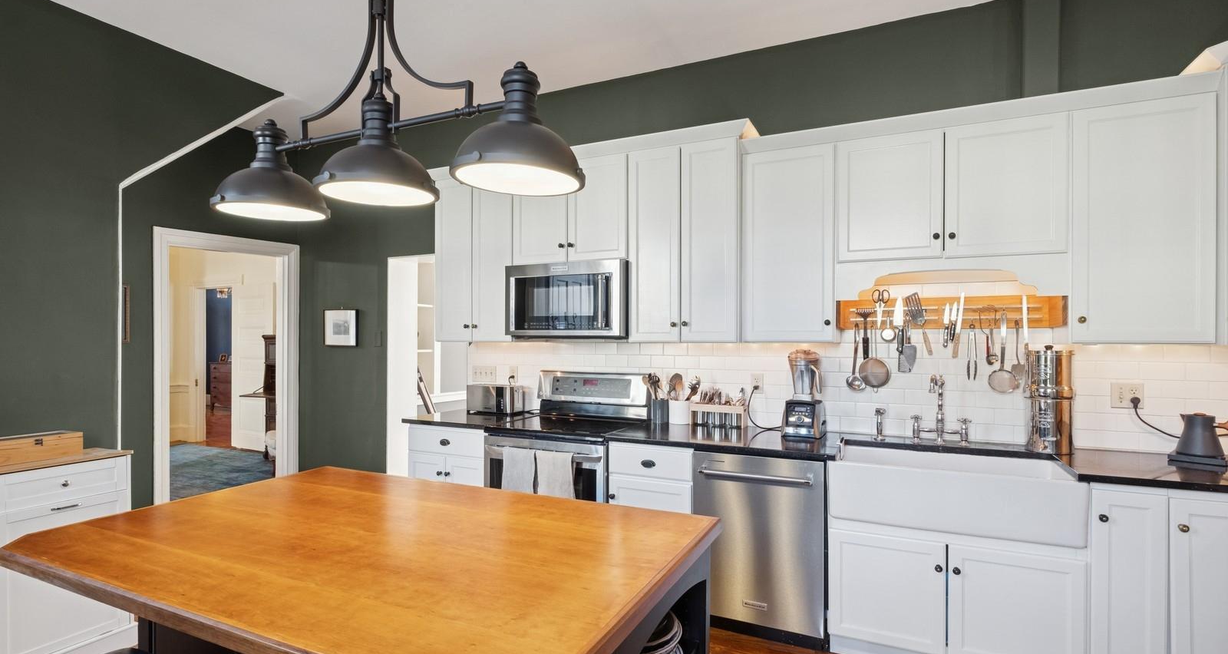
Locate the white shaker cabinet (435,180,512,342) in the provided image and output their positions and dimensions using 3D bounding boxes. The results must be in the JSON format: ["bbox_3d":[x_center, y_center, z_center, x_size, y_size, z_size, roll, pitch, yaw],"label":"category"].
[{"bbox_3d":[-0.810,-0.434,3.830,0.608,1.037,0.380,0,-1,25],"label":"white shaker cabinet"}]

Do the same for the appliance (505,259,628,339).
[{"bbox_3d":[-0.215,-0.146,3.471,0.757,0.430,0.415,0,0,25],"label":"appliance"}]

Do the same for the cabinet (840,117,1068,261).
[{"bbox_3d":[1.556,-0.599,2.753,0.907,0.578,0.320,0,-1,25],"label":"cabinet"}]

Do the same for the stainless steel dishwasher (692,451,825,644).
[{"bbox_3d":[0.776,0.982,2.925,0.596,0.772,0.610,0,-1,25],"label":"stainless steel dishwasher"}]

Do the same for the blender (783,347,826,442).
[{"bbox_3d":[0.980,0.337,2.995,0.200,0.438,0.215,0,0,30],"label":"blender"}]

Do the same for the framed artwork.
[{"bbox_3d":[-2.199,0.006,4.673,0.358,0.296,0.030,0,-1,25],"label":"framed artwork"}]

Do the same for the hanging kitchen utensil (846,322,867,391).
[{"bbox_3d":[1.233,0.151,2.954,0.100,0.352,0.085,0,0,25],"label":"hanging kitchen utensil"}]

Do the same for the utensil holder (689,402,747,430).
[{"bbox_3d":[0.590,0.497,3.264,0.295,0.123,0.100,0,0,25],"label":"utensil holder"}]

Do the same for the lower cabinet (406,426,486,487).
[{"bbox_3d":[-0.892,1.036,3.713,0.605,0.883,0.555,0,0,25],"label":"lower cabinet"}]

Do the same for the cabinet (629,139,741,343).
[{"bbox_3d":[0.436,-0.441,3.245,0.617,1.037,0.380,0,-1,25],"label":"cabinet"}]

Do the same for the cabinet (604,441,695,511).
[{"bbox_3d":[0.300,0.987,3.166,0.463,0.787,0.600,0,-1,25],"label":"cabinet"}]

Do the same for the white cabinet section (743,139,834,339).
[{"bbox_3d":[0.925,-0.398,3.010,0.450,0.950,0.340,0,0,25],"label":"white cabinet section"}]

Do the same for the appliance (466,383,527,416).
[{"bbox_3d":[-0.753,0.472,3.769,0.345,0.190,0.190,0,-1,25],"label":"appliance"}]

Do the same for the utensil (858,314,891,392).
[{"bbox_3d":[1.316,0.134,2.923,0.145,0.385,0.070,0,0,25],"label":"utensil"}]

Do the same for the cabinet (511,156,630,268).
[{"bbox_3d":[-0.201,-0.660,3.514,0.762,0.588,0.335,0,0,25],"label":"cabinet"}]

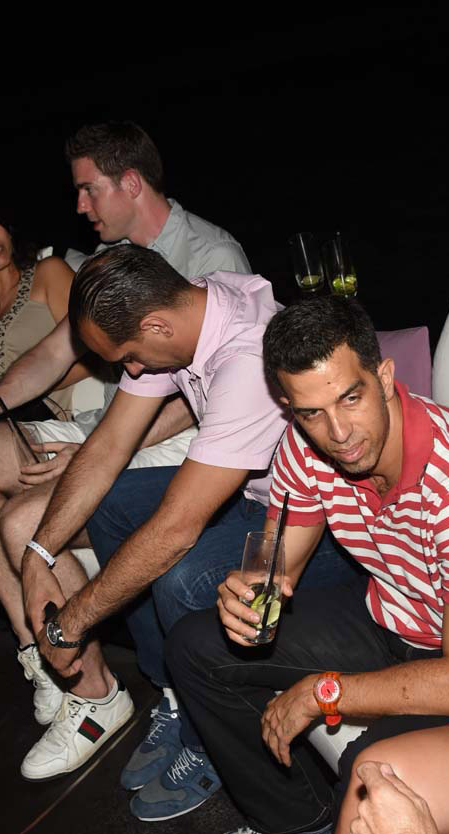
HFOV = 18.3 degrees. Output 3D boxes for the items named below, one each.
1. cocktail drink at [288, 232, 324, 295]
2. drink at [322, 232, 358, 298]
[{"bbox_3d":[0.193,-0.354,3.240,0.066,0.130,0.066,-13,20,0],"label":"cocktail drink"},{"bbox_3d":[0.264,-0.338,3.170,0.066,0.132,0.066,-13,20,0],"label":"drink"}]

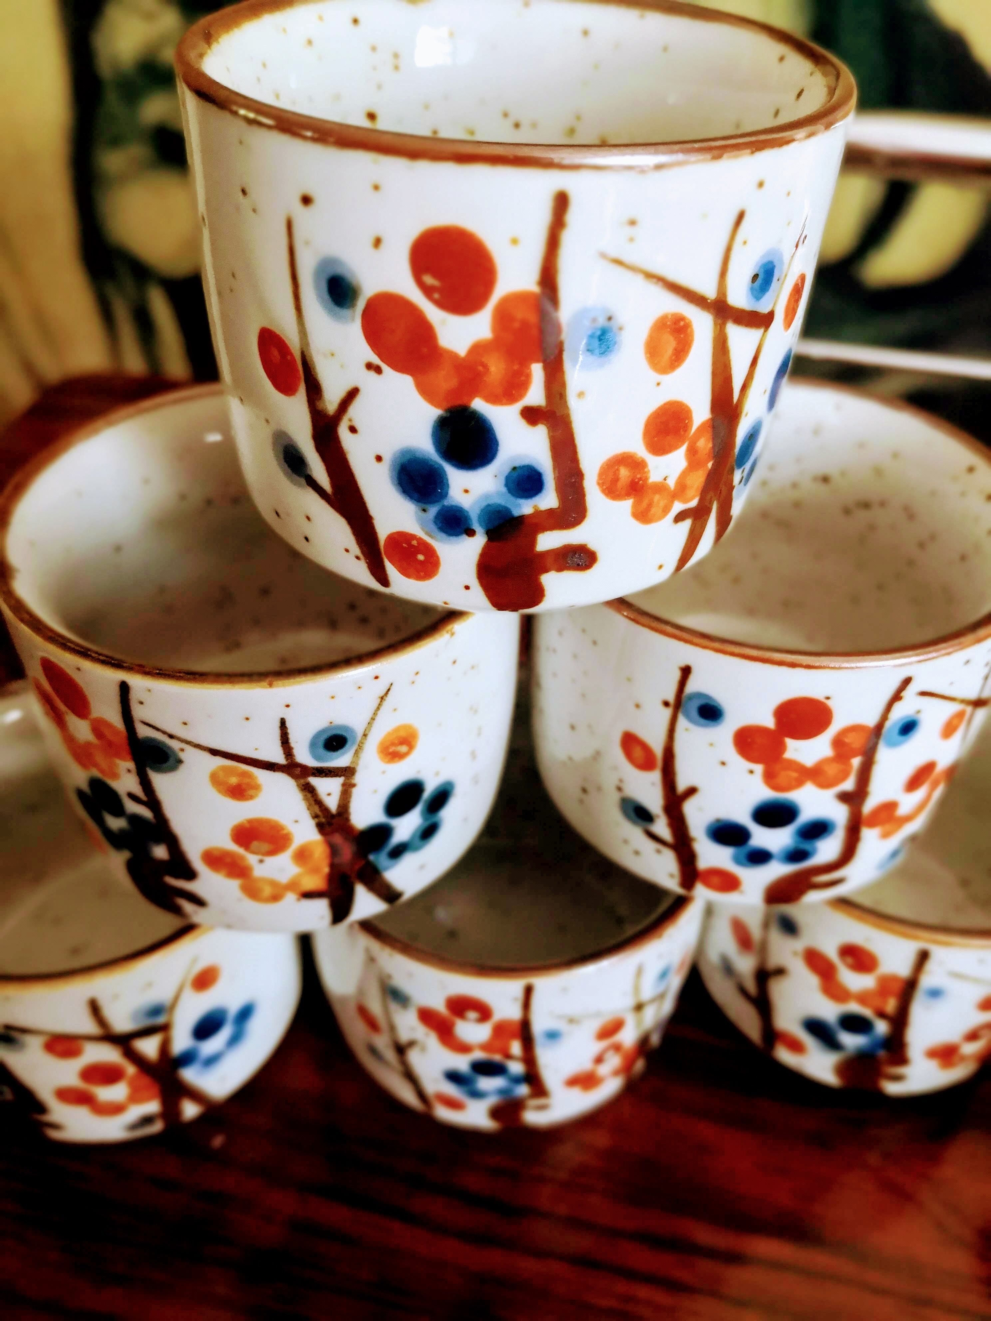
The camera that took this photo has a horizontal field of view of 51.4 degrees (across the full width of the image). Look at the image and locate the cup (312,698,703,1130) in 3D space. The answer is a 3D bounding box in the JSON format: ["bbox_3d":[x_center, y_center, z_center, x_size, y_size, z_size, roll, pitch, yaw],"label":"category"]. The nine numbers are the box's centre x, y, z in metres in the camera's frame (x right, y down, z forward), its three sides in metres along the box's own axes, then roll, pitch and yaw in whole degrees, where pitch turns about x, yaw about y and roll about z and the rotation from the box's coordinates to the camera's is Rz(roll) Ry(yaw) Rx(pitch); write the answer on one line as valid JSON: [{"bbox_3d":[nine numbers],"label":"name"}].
[{"bbox_3d":[0.002,0.051,0.220,0.082,0.064,0.082,1,43,-1],"label":"cup"}]

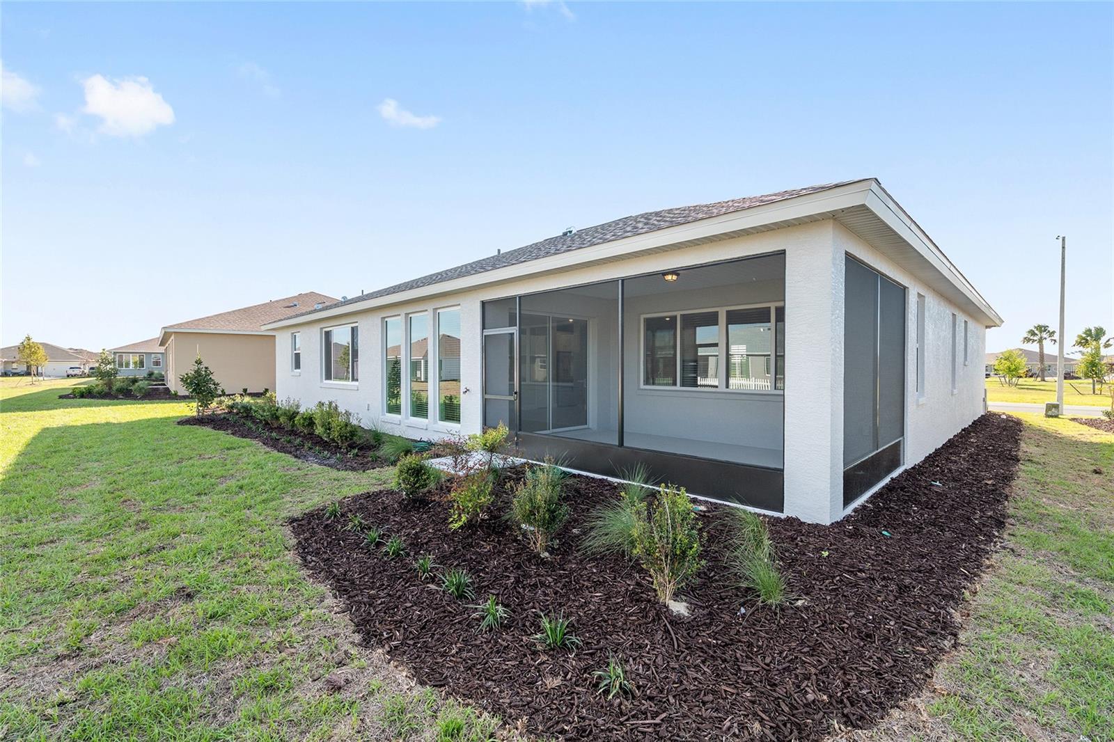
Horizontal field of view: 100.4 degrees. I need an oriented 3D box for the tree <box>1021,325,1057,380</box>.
[{"bbox_3d":[62.296,-2.334,60.000,3.217,7.368,3.217,-1,1,-44],"label":"tree"}]

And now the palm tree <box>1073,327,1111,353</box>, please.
[{"bbox_3d":[69.330,-2.193,60.000,3.243,7.087,3.243,-1,1,-41],"label":"palm tree"}]

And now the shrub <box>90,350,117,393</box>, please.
[{"bbox_3d":[-24.778,-0.048,25.500,1.025,2.295,1.025,-1,1,-44],"label":"shrub"}]

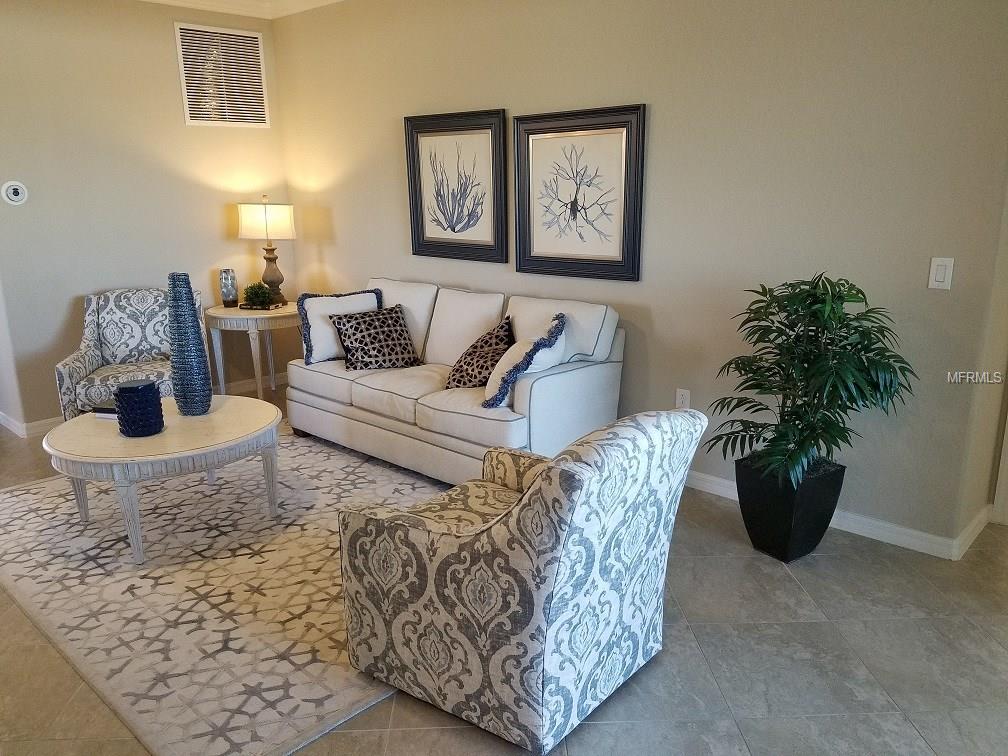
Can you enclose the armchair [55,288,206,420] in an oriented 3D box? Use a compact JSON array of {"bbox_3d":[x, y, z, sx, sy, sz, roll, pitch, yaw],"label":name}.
[{"bbox_3d":[-2.187,-0.044,4.646,0.764,0.905,0.850,-6,15,-17],"label":"armchair"}]

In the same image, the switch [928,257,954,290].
[{"bbox_3d":[1.699,-0.403,2.944,0.074,0.120,0.009,12,20,40],"label":"switch"}]

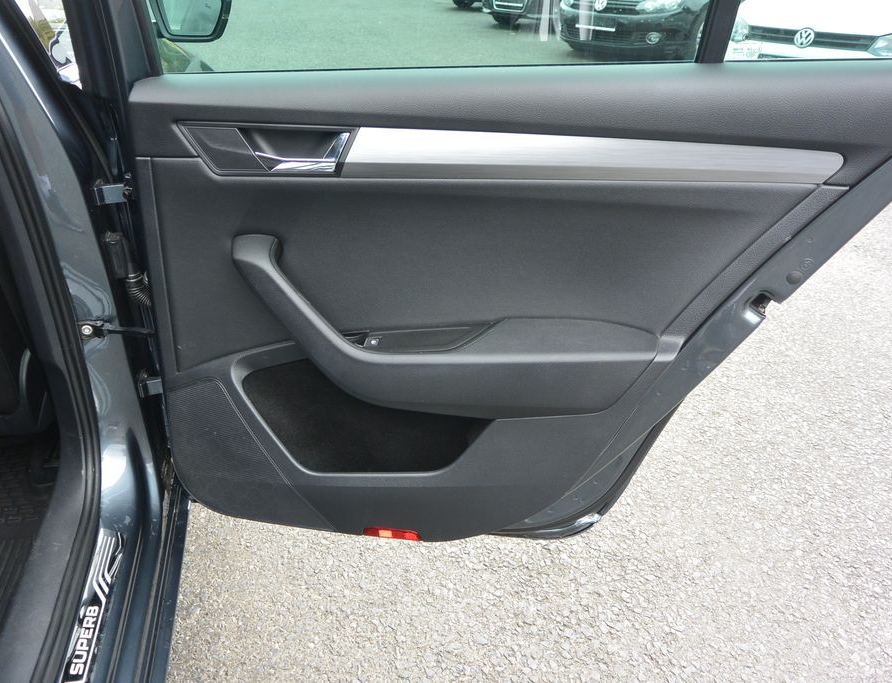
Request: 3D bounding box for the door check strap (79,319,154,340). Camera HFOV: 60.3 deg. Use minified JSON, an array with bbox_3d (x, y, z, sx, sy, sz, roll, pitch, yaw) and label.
[{"bbox_3d":[-0.518,-0.019,1.208,0.115,0.026,0.026,4,26,8],"label":"door check strap"}]

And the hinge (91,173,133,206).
[{"bbox_3d":[-0.484,-0.221,1.114,0.050,0.042,0.042,4,26,8],"label":"hinge"}]

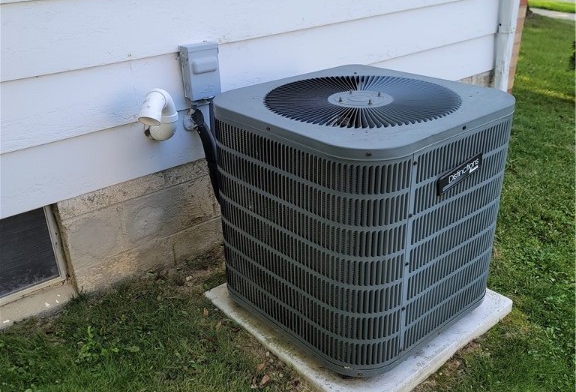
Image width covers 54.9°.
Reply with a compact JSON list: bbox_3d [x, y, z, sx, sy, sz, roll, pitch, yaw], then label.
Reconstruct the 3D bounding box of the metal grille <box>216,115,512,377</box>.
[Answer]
[{"bbox_3d":[0.232,0.024,1.856,0.735,0.665,0.735,-21,31,-35],"label":"metal grille"}]

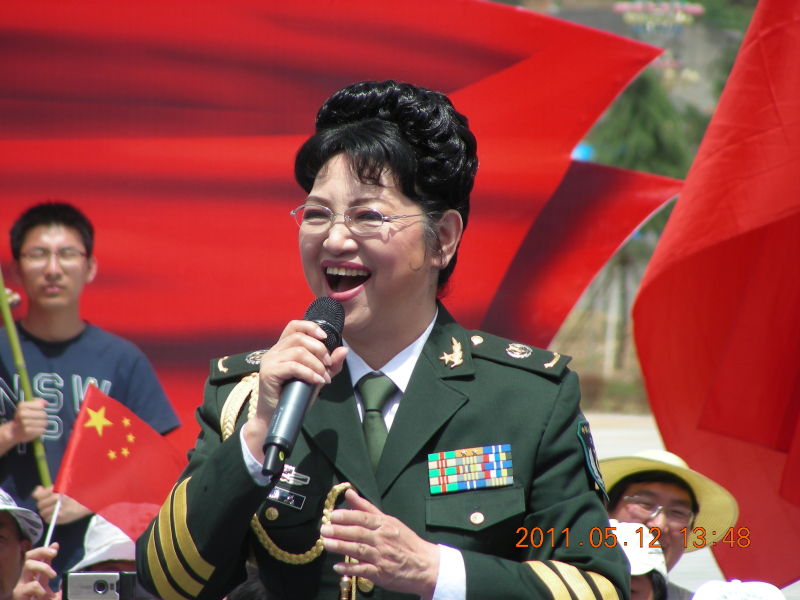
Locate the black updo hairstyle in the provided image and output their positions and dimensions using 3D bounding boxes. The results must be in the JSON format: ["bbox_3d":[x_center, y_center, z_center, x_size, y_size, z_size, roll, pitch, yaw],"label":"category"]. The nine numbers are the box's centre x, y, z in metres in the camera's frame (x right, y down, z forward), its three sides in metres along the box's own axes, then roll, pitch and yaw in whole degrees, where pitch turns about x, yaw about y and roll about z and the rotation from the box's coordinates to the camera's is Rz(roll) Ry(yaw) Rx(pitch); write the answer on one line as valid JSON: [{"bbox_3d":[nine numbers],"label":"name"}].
[{"bbox_3d":[-0.015,-0.128,9.800,0.190,0.235,0.235,0,0,33],"label":"black updo hairstyle"}]

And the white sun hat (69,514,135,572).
[{"bbox_3d":[-0.400,0.375,13.700,0.260,0.120,0.275,1,-13,-5],"label":"white sun hat"}]

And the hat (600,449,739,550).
[{"bbox_3d":[0.455,0.330,15.930,0.335,0.110,0.340,5,-31,3],"label":"hat"}]

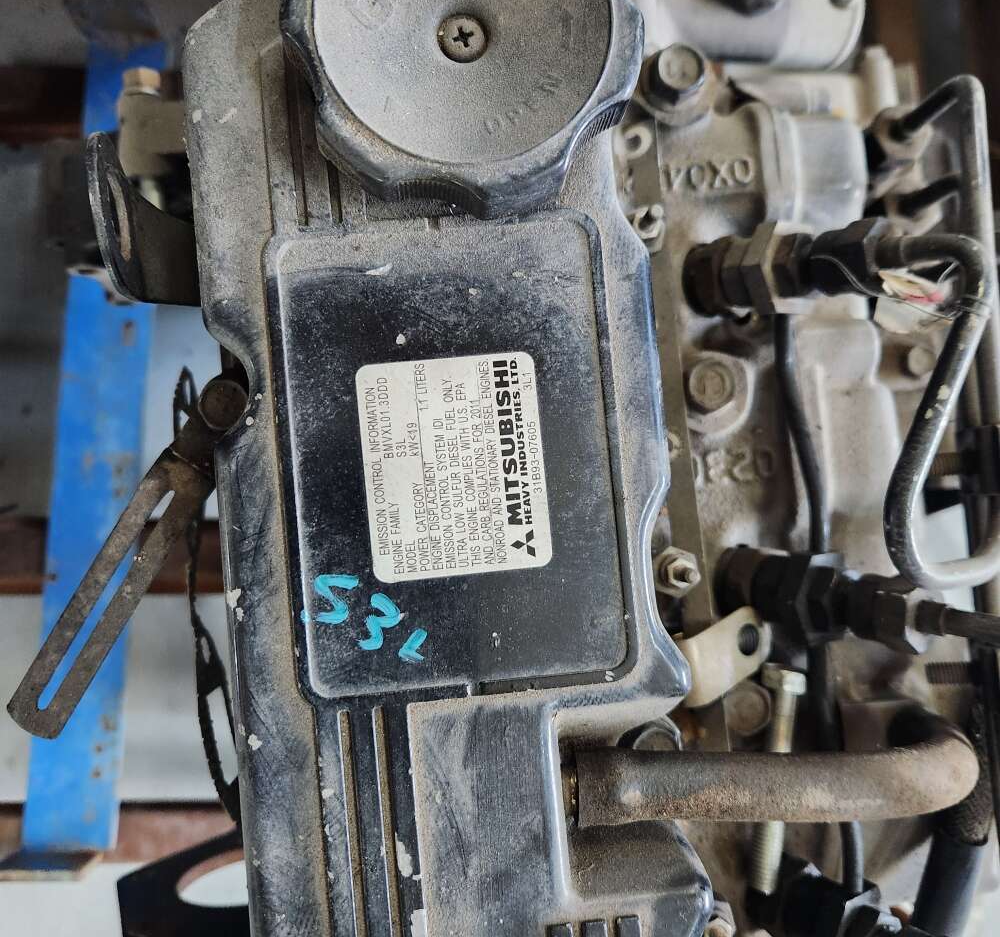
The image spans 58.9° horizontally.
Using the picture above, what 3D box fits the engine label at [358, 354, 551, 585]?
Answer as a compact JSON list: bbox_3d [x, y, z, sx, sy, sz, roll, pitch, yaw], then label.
[{"bbox_3d":[-0.010,0.000,0.198,0.040,0.001,0.050,-4,88,-1],"label":"engine label"}]

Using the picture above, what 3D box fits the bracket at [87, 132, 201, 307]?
[{"bbox_3d":[-0.089,-0.064,0.232,0.022,0.034,0.038,-5,88,-1],"label":"bracket"}]

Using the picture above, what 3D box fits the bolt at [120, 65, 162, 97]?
[{"bbox_3d":[-0.123,-0.133,0.305,0.013,0.013,0.011,-2,88,0],"label":"bolt"}]

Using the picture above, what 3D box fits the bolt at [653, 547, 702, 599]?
[{"bbox_3d":[0.047,0.027,0.229,0.013,0.018,0.013,-5,88,-1],"label":"bolt"}]

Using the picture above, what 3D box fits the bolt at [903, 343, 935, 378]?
[{"bbox_3d":[0.142,-0.036,0.300,0.011,0.009,0.011,-6,86,14],"label":"bolt"}]

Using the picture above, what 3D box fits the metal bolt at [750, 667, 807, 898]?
[{"bbox_3d":[0.074,0.083,0.238,0.011,0.011,0.059,8,80,1],"label":"metal bolt"}]

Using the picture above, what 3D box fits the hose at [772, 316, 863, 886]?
[{"bbox_3d":[0.090,0.037,0.251,0.011,0.012,0.162,-7,88,-1],"label":"hose"}]

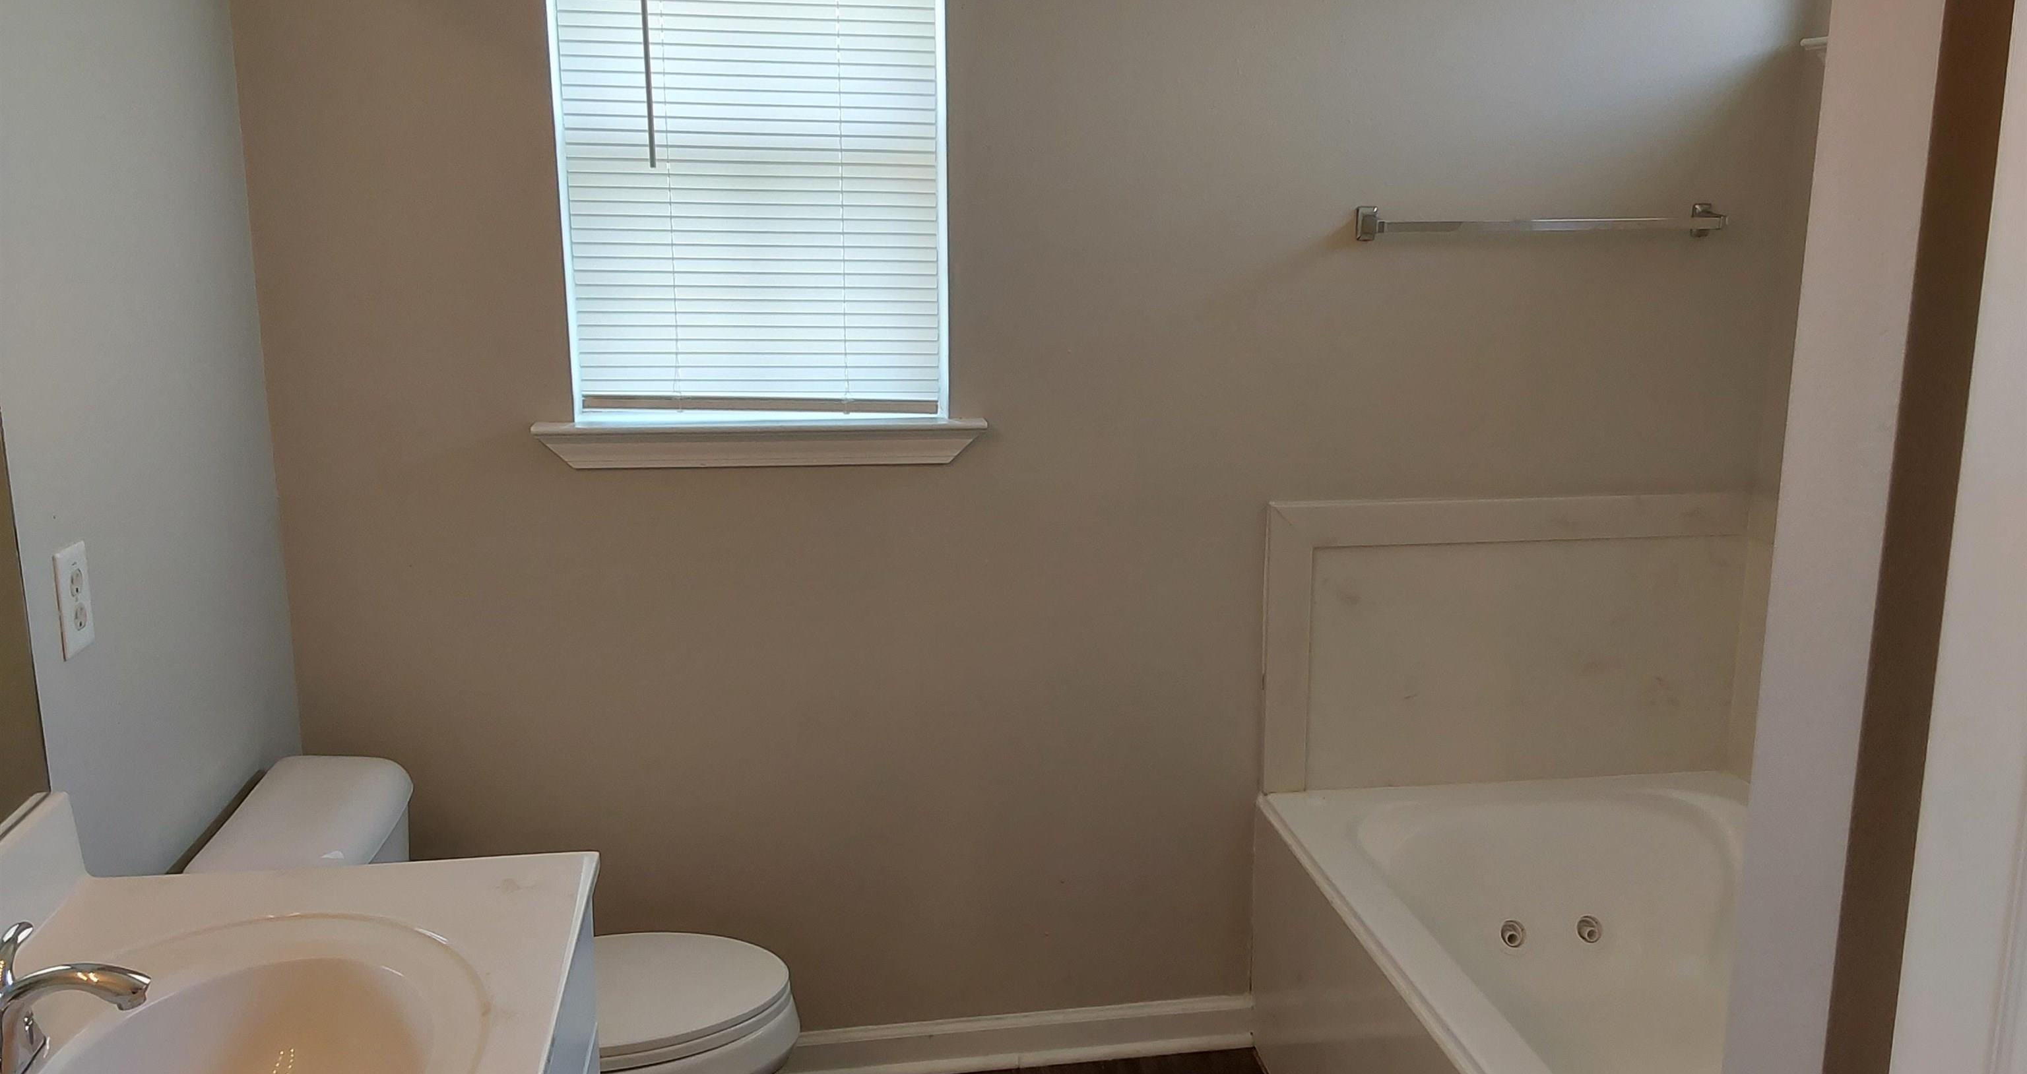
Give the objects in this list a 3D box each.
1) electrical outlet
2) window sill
[{"bbox_3d":[-1.042,0.070,1.815,0.007,0.115,0.072,-2,12,-8],"label":"electrical outlet"},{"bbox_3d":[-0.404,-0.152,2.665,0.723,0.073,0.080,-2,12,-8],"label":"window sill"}]

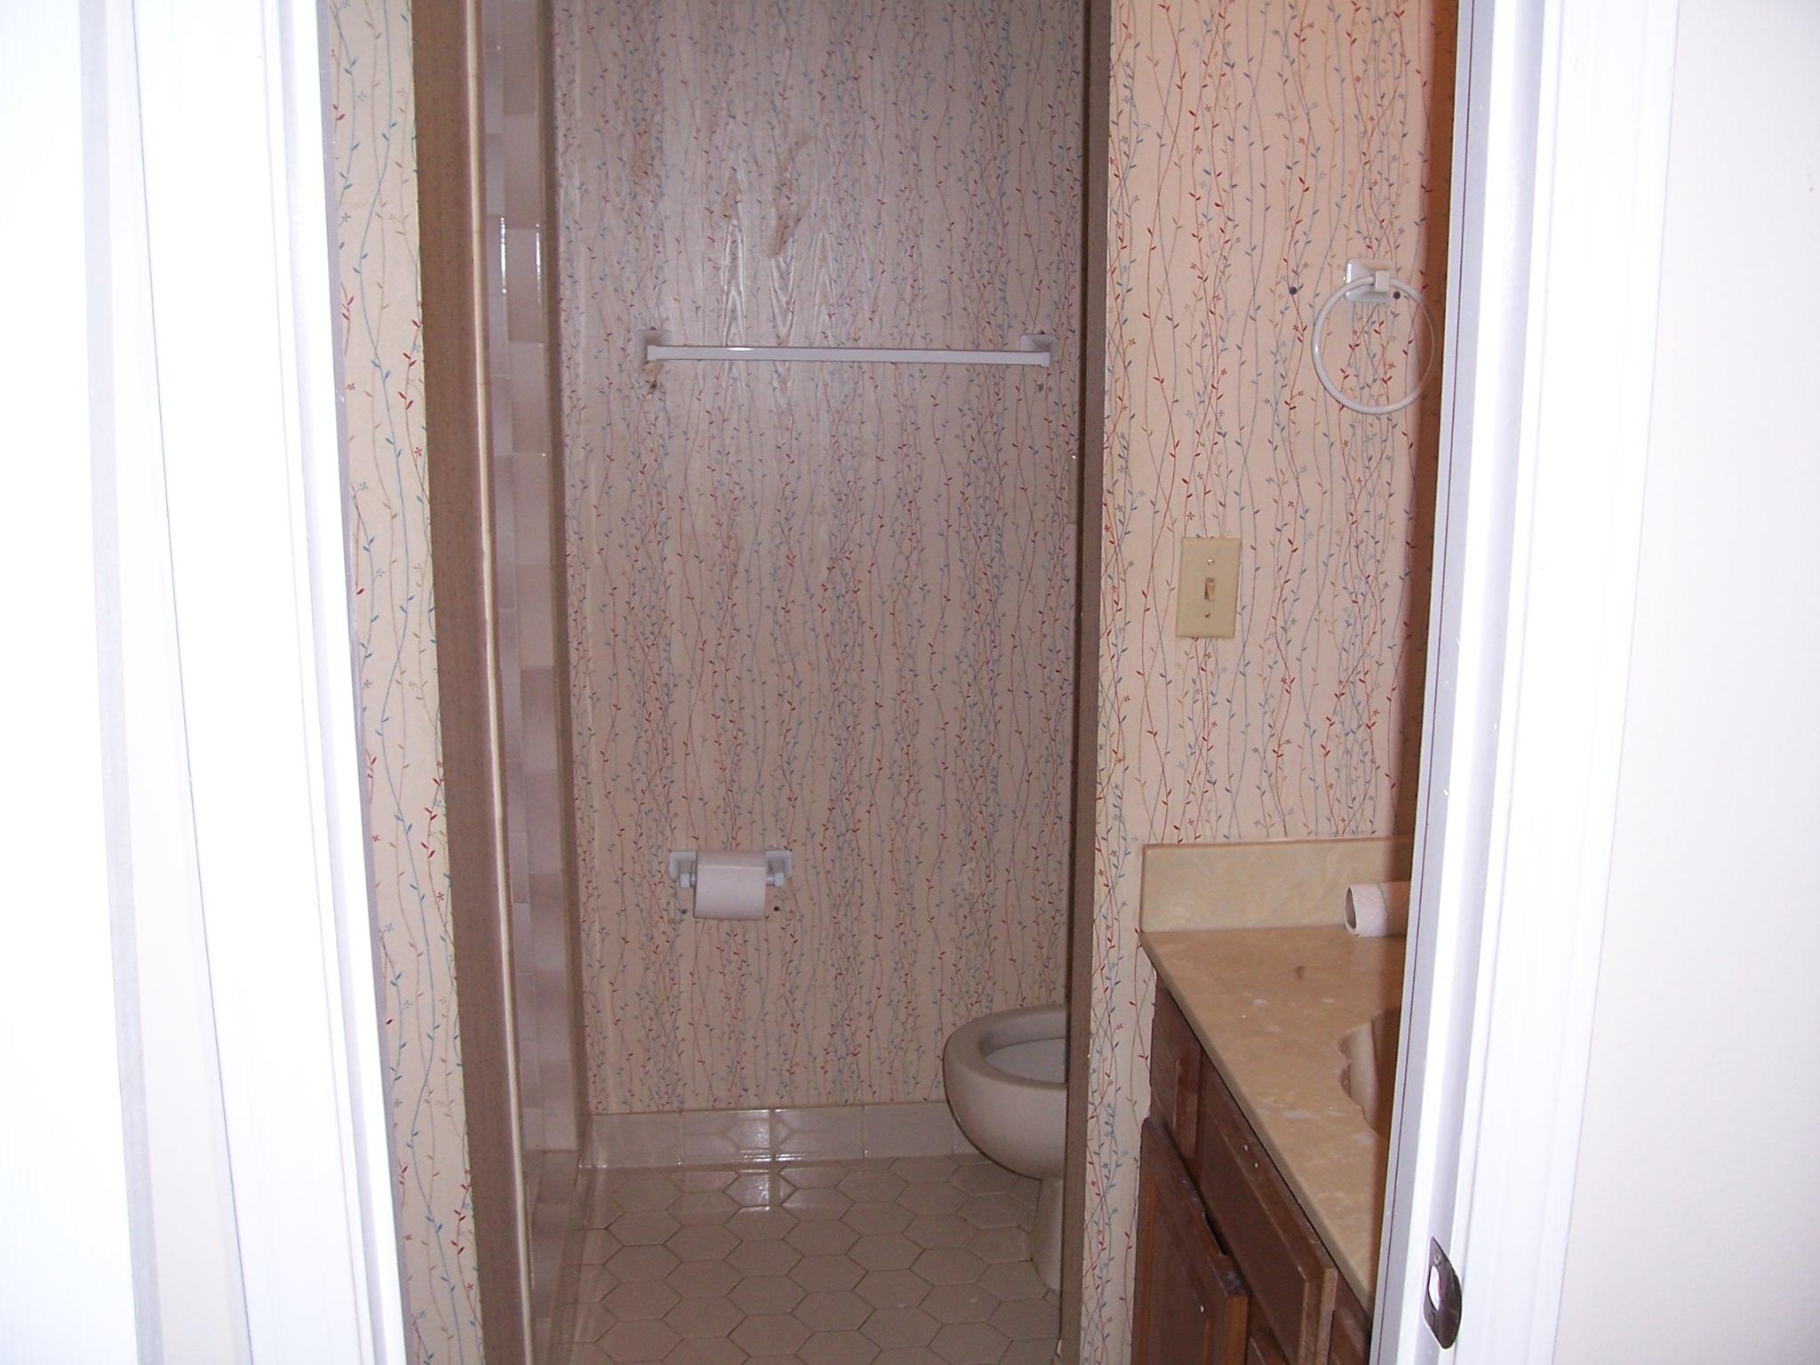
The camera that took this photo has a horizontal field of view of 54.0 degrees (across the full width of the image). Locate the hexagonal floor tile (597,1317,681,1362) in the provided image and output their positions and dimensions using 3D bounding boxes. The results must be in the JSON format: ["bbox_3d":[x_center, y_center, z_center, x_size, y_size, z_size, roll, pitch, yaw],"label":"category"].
[{"bbox_3d":[-0.383,0.935,2.527,0.121,0.008,0.105,-1,12,-7],"label":"hexagonal floor tile"}]

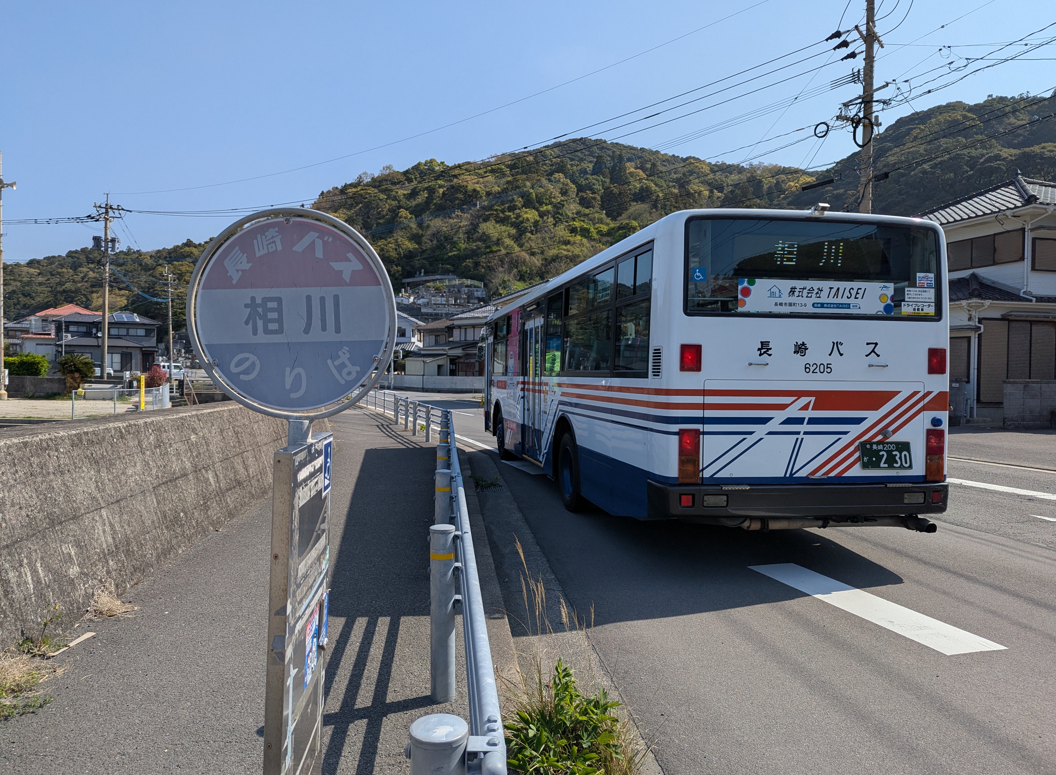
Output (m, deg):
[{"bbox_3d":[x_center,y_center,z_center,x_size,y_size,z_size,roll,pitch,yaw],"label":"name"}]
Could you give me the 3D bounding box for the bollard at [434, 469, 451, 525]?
[{"bbox_3d":[-0.639,1.033,5.506,0.120,0.810,0.120,1,1,6],"label":"bollard"}]

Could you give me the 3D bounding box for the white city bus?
[{"bbox_3d":[1.278,-0.096,10.559,2.490,2.950,10.000,0,1,-12],"label":"white city bus"}]

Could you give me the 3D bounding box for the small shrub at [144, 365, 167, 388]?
[{"bbox_3d":[-25.399,-0.759,50.000,1.450,1.700,1.400,0,1,-27],"label":"small shrub"}]

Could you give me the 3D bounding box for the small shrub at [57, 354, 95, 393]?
[{"bbox_3d":[-27.745,-0.810,45.000,2.100,2.500,2.000,0,1,-30],"label":"small shrub"}]

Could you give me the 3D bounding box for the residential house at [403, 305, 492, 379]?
[{"bbox_3d":[-7.351,-3.902,73.000,9.800,8.200,8.500,1,1,12],"label":"residential house"}]

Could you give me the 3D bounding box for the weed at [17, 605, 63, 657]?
[{"bbox_3d":[-2.682,1.338,4.030,0.170,0.250,0.200,0,1,-12],"label":"weed"}]

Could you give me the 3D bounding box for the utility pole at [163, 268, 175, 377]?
[{"bbox_3d":[-36.622,-6.625,75.000,1.200,11.800,0.600,0,1,-11],"label":"utility pole"}]

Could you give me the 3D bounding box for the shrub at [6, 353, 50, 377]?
[{"bbox_3d":[-32.283,-1.401,47.000,2.700,1.750,1.400,1,1,0],"label":"shrub"}]

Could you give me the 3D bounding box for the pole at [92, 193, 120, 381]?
[{"bbox_3d":[-27.624,-6.562,48.000,1.800,12.100,0.900,0,1,-11],"label":"pole"}]

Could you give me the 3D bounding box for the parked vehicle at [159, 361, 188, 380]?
[{"bbox_3d":[-36.538,-1.603,75.000,1.480,1.880,3.400,1,1,28],"label":"parked vehicle"}]

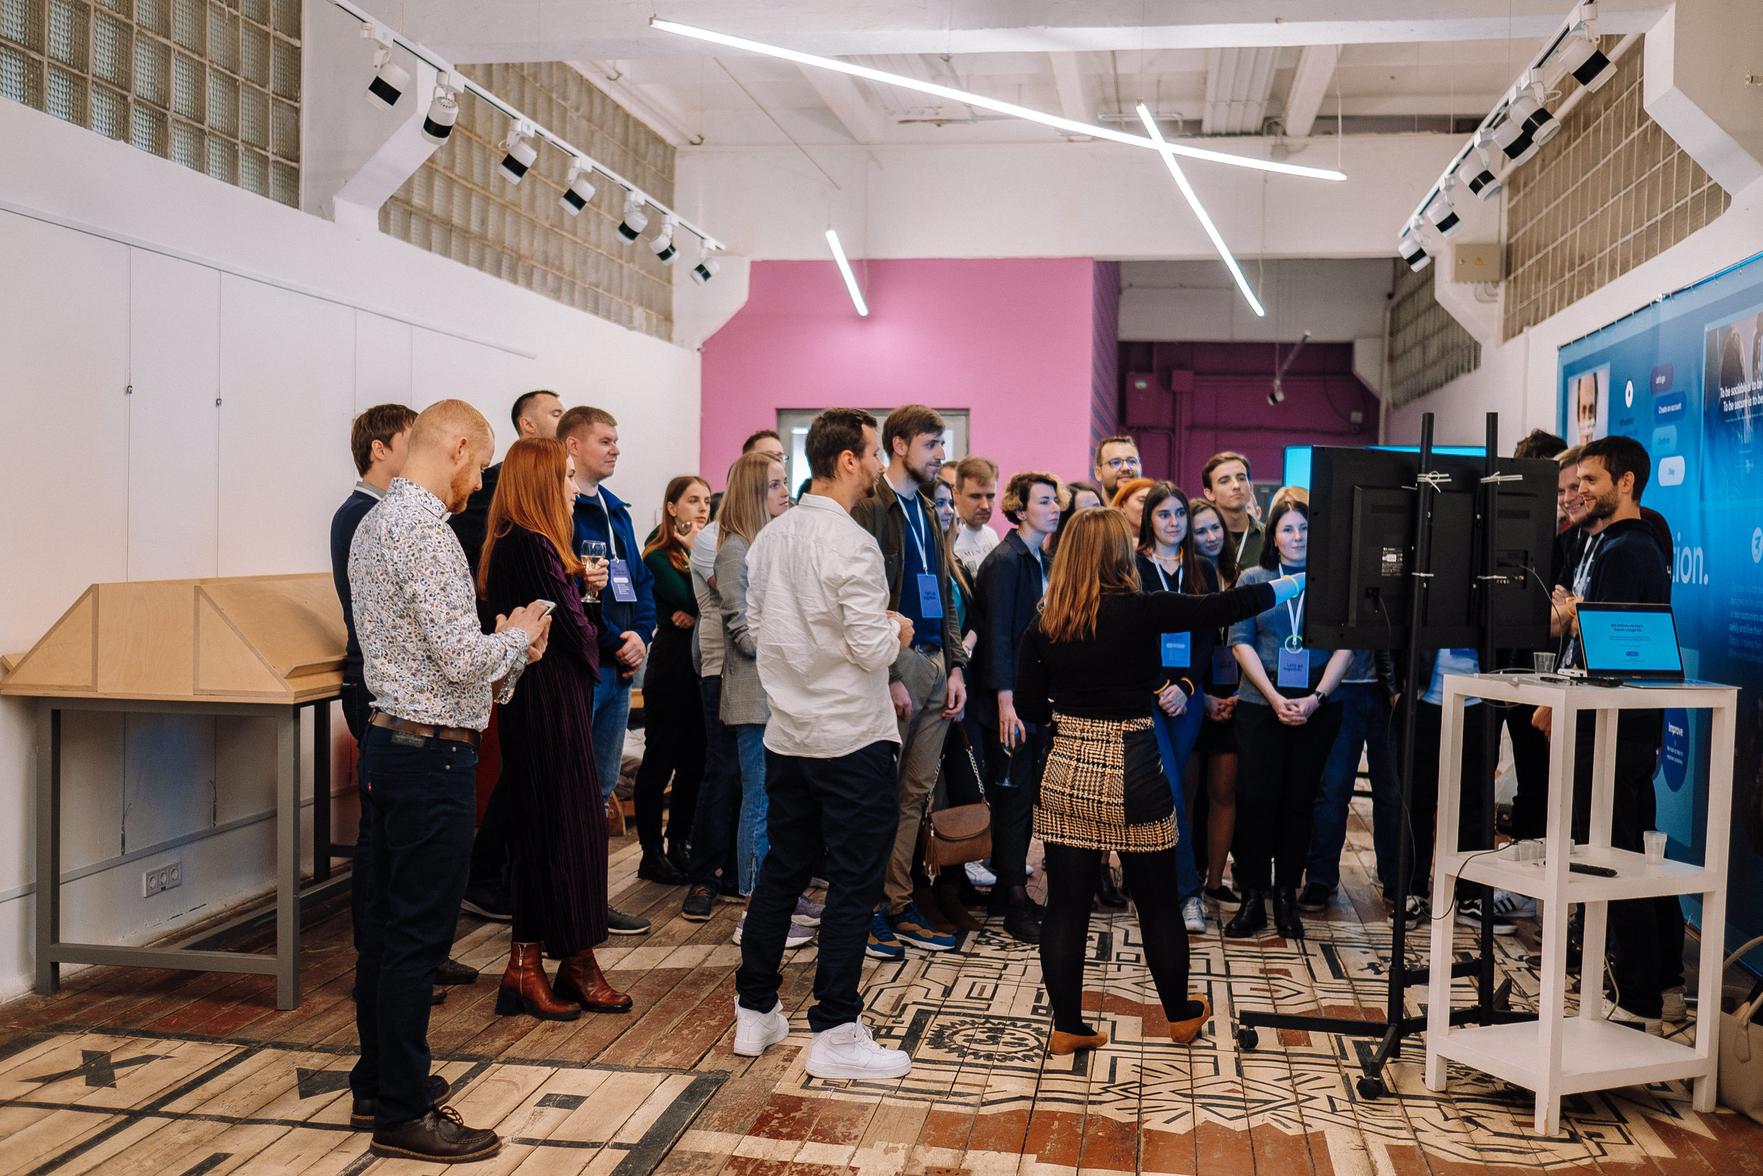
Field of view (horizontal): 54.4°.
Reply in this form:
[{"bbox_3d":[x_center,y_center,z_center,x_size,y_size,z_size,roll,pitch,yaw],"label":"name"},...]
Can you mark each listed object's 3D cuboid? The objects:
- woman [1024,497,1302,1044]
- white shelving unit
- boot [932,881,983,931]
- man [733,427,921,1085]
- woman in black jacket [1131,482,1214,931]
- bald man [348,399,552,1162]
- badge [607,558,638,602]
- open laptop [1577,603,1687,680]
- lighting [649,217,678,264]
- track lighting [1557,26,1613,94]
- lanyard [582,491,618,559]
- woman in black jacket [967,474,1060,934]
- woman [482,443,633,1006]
[{"bbox_3d":[0.813,0.559,5.020,0.740,1.560,0.500,2,2,30],"label":"woman"},{"bbox_3d":[1.847,0.802,4.535,0.588,1.113,0.422,0,2,-24],"label":"white shelving unit"},{"bbox_3d":[0.298,1.190,6.523,0.100,0.166,0.260,0,3,-37],"label":"boot"},{"bbox_3d":[-0.153,0.412,4.704,0.400,1.790,0.480,0,3,-38],"label":"man"},{"bbox_3d":[1.120,0.448,6.636,0.470,1.680,0.360,1,2,-6],"label":"woman in black jacket"},{"bbox_3d":[-1.046,0.442,4.168,0.490,1.770,0.490,0,2,-24],"label":"bald man"},{"bbox_3d":[-0.903,-0.025,6.000,0.010,0.150,0.107,-10,-4,30],"label":"badge"},{"bbox_3d":[2.022,0.152,4.470,0.298,0.209,0.275,1,2,-13],"label":"open laptop"},{"bbox_3d":[-1.065,-1.709,8.430,0.155,0.240,0.100,0,3,-41],"label":"lighting"},{"bbox_3d":[1.926,-1.446,4.690,0.150,0.180,0.100,2,2,9],"label":"track lighting"},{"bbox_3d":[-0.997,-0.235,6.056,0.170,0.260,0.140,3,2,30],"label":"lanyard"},{"bbox_3d":[0.555,0.432,6.432,0.380,1.700,0.470,3,3,41],"label":"woman in black jacket"},{"bbox_3d":[-0.976,0.421,5.210,0.470,1.740,0.460,1,2,-15],"label":"woman"}]

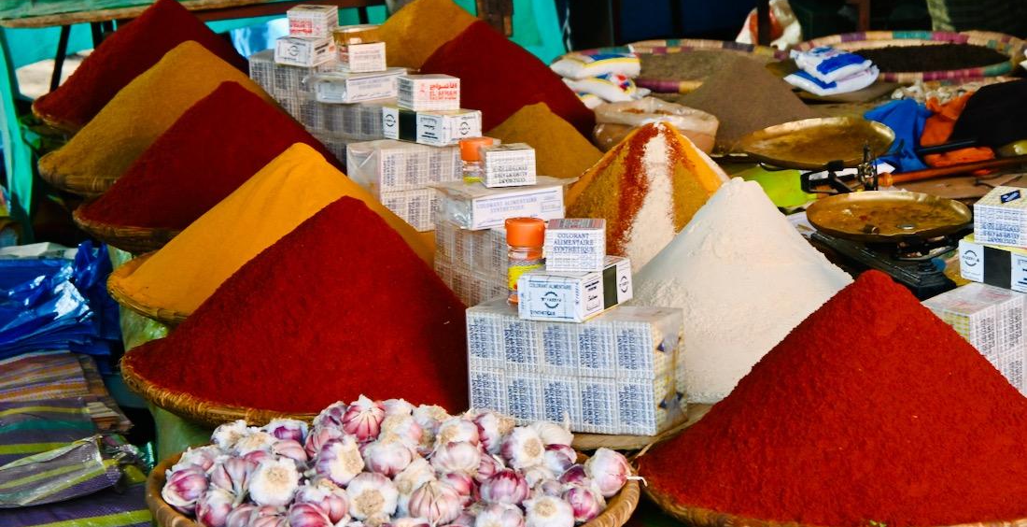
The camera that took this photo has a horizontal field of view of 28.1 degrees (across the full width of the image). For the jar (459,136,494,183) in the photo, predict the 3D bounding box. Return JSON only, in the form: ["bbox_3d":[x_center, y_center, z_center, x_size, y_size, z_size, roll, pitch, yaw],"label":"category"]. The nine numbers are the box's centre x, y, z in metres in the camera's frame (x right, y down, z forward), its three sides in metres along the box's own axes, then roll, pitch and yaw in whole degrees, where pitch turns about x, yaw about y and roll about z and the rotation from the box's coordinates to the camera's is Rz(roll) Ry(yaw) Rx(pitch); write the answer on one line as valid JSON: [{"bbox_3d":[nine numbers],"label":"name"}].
[{"bbox_3d":[-0.051,-0.126,2.904,0.048,0.099,0.048,0,12,0],"label":"jar"}]

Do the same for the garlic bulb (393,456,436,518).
[{"bbox_3d":[-0.098,0.219,2.025,0.047,0.047,0.046,1,50,17],"label":"garlic bulb"}]

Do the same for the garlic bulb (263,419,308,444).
[{"bbox_3d":[-0.255,0.192,2.305,0.050,0.044,0.050,0,12,0],"label":"garlic bulb"}]

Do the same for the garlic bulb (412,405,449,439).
[{"bbox_3d":[-0.093,0.181,2.282,0.048,0.043,0.048,0,-16,0],"label":"garlic bulb"}]

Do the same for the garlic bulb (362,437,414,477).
[{"bbox_3d":[-0.129,0.199,2.111,0.051,0.046,0.051,0,14,0],"label":"garlic bulb"}]

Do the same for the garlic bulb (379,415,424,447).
[{"bbox_3d":[-0.117,0.175,2.140,0.046,0.046,0.043,-1,37,16],"label":"garlic bulb"}]

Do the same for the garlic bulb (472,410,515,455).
[{"bbox_3d":[-0.022,0.185,2.248,0.048,0.049,0.049,-19,0,24],"label":"garlic bulb"}]

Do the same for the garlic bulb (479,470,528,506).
[{"bbox_3d":[-0.010,0.231,2.102,0.051,0.045,0.051,0,12,0],"label":"garlic bulb"}]

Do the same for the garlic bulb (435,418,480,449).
[{"bbox_3d":[-0.060,0.186,2.238,0.049,0.049,0.044,5,-4,21],"label":"garlic bulb"}]

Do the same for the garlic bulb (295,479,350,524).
[{"bbox_3d":[-0.192,0.242,2.081,0.052,0.046,0.052,0,12,0],"label":"garlic bulb"}]

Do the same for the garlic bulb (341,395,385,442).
[{"bbox_3d":[-0.165,0.171,2.245,0.048,0.050,0.048,-3,30,0],"label":"garlic bulb"}]

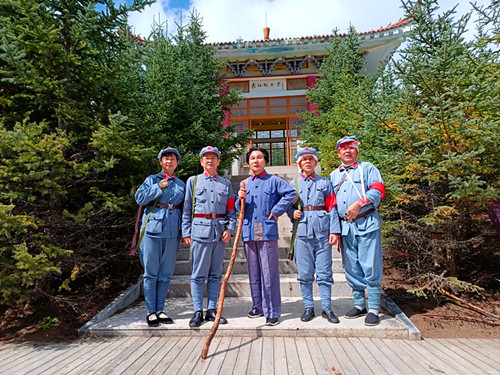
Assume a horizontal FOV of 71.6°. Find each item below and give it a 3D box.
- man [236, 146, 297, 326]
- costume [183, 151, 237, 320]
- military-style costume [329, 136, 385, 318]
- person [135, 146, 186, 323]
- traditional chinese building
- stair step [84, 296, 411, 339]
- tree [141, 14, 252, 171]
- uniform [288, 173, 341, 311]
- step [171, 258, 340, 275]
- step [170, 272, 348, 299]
[{"bbox_3d":[0.167,0.433,3.444,0.581,1.700,0.480,-4,-9,18],"label":"man"},{"bbox_3d":[-0.398,0.431,3.403,0.520,1.704,0.350,1,-9,-14],"label":"costume"},{"bbox_3d":[1.062,0.366,3.457,0.550,1.797,0.380,-5,-9,28],"label":"military-style costume"},{"bbox_3d":[-0.891,0.438,3.451,0.500,1.720,0.360,3,-9,-26],"label":"person"},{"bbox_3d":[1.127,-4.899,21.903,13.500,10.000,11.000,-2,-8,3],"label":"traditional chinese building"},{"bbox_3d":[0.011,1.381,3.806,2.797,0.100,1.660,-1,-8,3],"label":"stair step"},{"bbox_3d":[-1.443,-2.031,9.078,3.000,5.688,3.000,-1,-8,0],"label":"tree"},{"bbox_3d":[0.682,0.524,3.469,0.494,1.374,0.380,-4,-9,21],"label":"uniform"},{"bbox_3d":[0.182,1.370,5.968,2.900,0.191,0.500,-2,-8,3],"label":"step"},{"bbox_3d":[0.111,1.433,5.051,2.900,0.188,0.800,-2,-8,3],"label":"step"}]

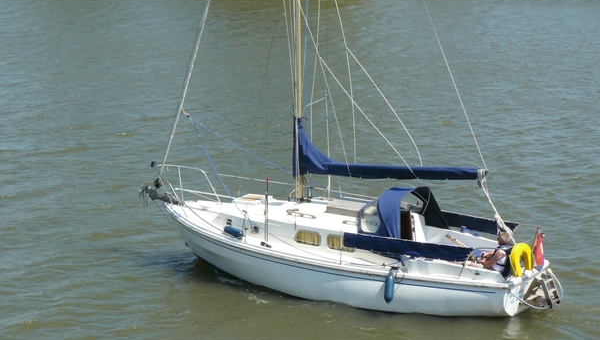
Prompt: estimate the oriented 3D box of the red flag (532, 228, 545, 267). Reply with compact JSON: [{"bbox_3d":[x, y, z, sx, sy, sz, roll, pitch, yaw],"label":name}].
[{"bbox_3d":[4.097,1.350,27.242,0.260,0.700,0.140,7,14,30],"label":"red flag"}]

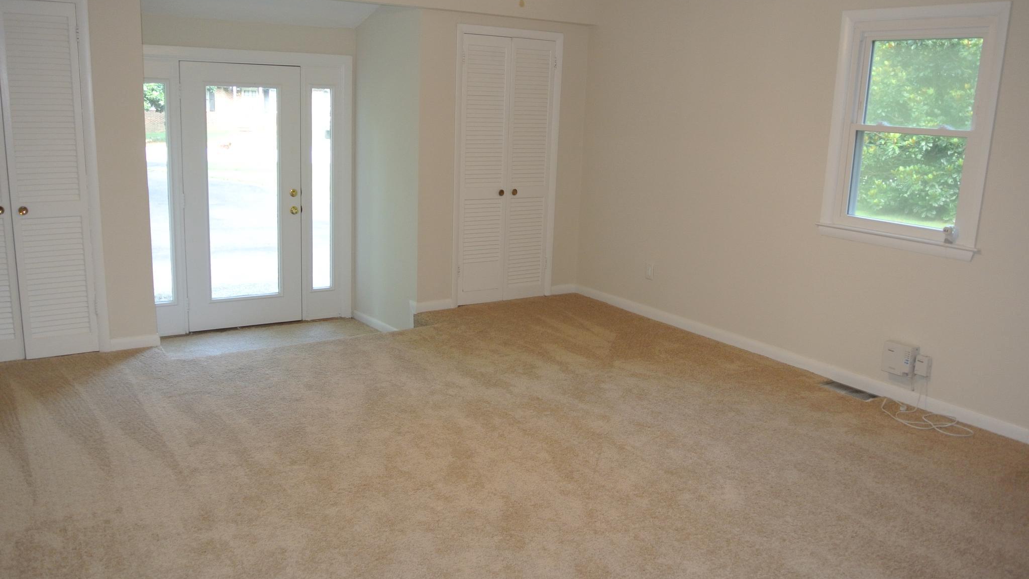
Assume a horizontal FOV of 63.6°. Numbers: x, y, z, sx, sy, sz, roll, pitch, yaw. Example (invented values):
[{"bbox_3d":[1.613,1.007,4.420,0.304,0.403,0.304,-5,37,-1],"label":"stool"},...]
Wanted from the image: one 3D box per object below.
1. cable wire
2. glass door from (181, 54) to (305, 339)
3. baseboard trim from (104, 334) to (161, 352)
[{"bbox_3d":[2.182,0.609,4.424,0.290,0.160,0.560,-7,16,-34],"label":"cable wire"},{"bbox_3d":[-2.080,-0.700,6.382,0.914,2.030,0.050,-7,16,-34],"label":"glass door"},{"bbox_3d":[-2.315,0.325,5.067,0.310,0.082,0.020,-7,16,-34],"label":"baseboard trim"}]

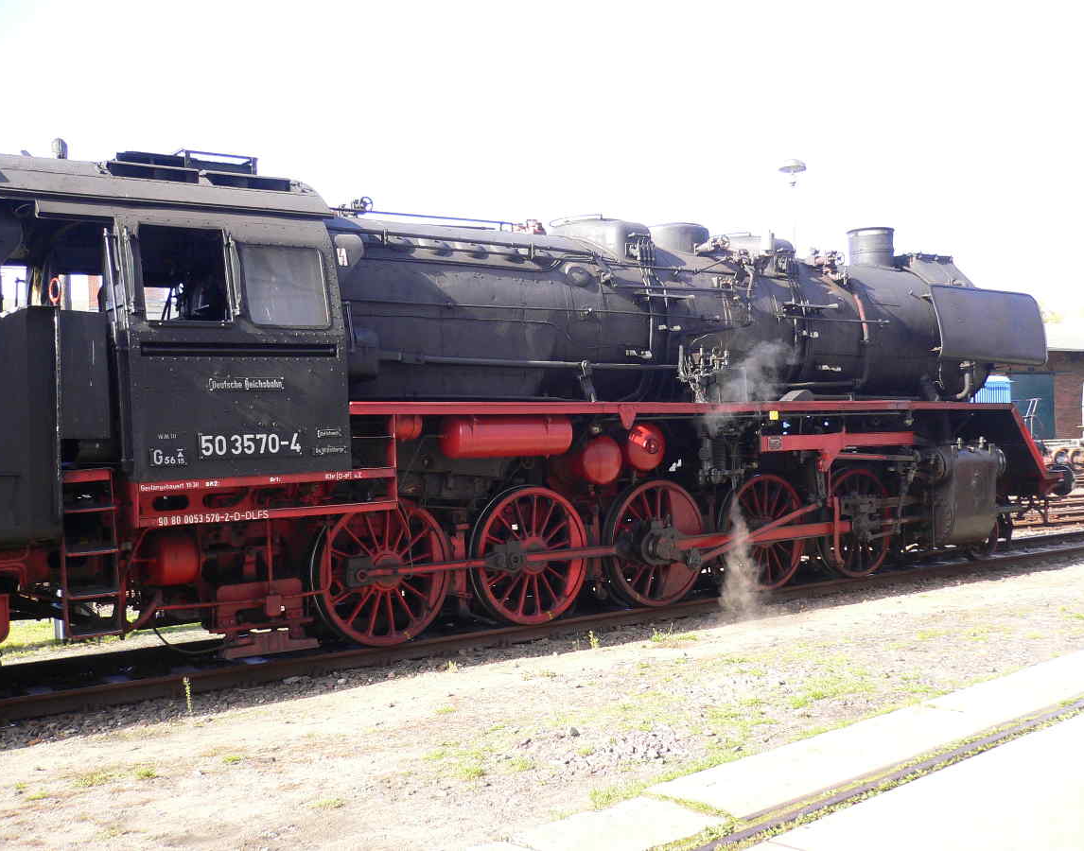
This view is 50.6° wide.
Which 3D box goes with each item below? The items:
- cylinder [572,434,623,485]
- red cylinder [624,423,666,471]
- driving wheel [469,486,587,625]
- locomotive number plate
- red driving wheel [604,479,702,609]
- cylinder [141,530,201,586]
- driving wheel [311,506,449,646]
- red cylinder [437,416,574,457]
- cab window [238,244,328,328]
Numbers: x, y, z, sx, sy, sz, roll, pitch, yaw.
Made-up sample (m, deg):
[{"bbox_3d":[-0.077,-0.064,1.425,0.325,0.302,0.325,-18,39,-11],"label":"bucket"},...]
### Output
[{"bbox_3d":[0.066,0.409,12.583,0.507,0.507,1.979,-1,-2,-36],"label":"cylinder"},{"bbox_3d":[0.552,0.285,12.946,0.507,0.507,1.979,-1,-2,-36],"label":"red cylinder"},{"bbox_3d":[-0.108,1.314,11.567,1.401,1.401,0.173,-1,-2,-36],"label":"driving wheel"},{"bbox_3d":[-2.306,0.153,9.085,0.868,0.176,0.025,-1,-2,-36],"label":"locomotive number plate"},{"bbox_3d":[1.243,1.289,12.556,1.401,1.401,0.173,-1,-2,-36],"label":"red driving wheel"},{"bbox_3d":[-2.969,1.065,9.221,0.416,0.447,0.447,-1,-2,-36],"label":"cylinder"},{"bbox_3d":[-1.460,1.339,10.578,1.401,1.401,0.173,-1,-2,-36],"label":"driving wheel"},{"bbox_3d":[-0.323,0.096,11.029,1.421,0.416,0.416,-1,-2,-36],"label":"red cylinder"},{"bbox_3d":[-2.117,-1.140,9.410,0.710,0.680,0.051,-1,-11,-36],"label":"cab window"}]

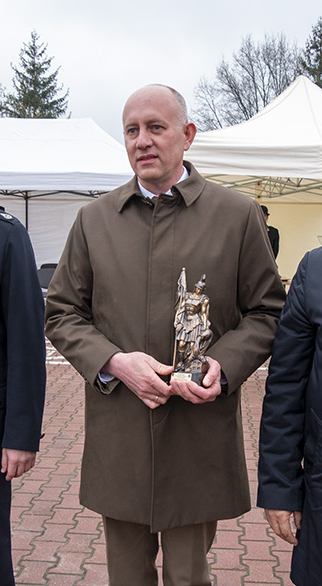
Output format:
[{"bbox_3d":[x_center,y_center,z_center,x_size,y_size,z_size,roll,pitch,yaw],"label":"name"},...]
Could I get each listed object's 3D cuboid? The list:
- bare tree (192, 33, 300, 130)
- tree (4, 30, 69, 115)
[{"bbox_3d":[5.027,-8.660,39.309,7.000,12.420,6.500,1,6,0],"label":"bare tree"},{"bbox_3d":[-6.202,-7.359,33.427,4.300,10.757,4.300,1,6,0],"label":"tree"}]

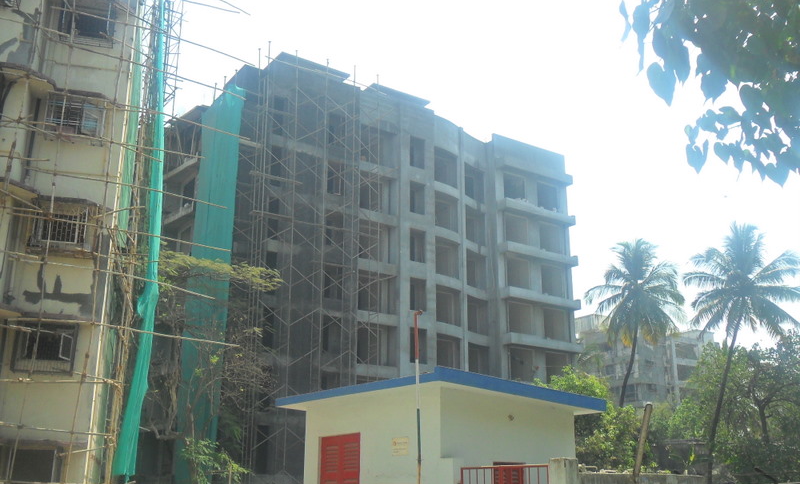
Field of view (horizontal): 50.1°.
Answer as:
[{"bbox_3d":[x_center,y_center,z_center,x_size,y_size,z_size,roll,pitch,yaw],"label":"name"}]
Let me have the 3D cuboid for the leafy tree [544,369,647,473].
[{"bbox_3d":[7.055,7.829,30.233,3.720,6.670,3.720,-4,-17,12],"label":"leafy tree"}]

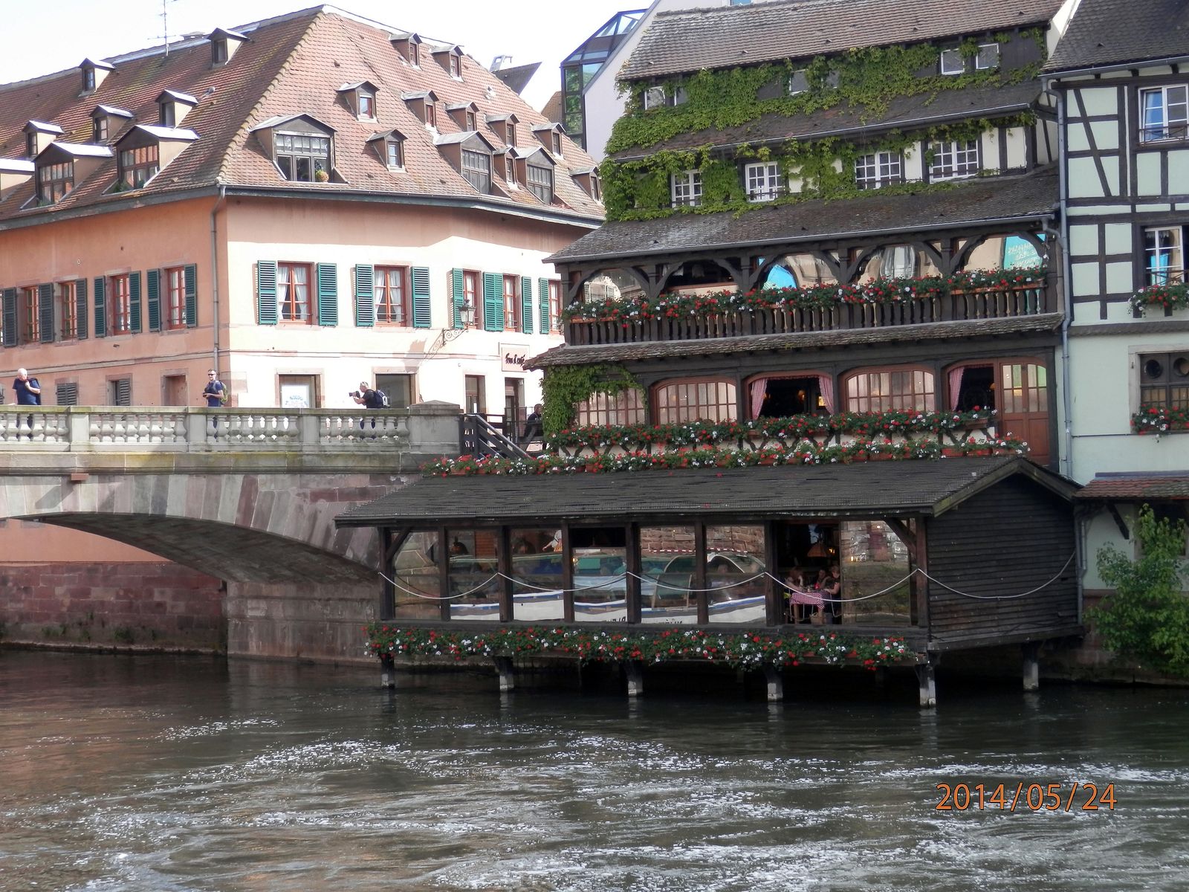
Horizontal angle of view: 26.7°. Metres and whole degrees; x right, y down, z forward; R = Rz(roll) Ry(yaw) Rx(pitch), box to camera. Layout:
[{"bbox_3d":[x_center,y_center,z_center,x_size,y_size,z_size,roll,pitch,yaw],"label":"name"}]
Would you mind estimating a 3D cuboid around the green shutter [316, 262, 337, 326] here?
[{"bbox_3d":[-7.448,-4.235,70.029,0.596,1.757,0.059,-1,-2,-35],"label":"green shutter"}]

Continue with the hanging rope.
[{"bbox_3d":[2.527,2.784,52.663,13.776,0.797,5.916,-3,-2,39],"label":"hanging rope"}]

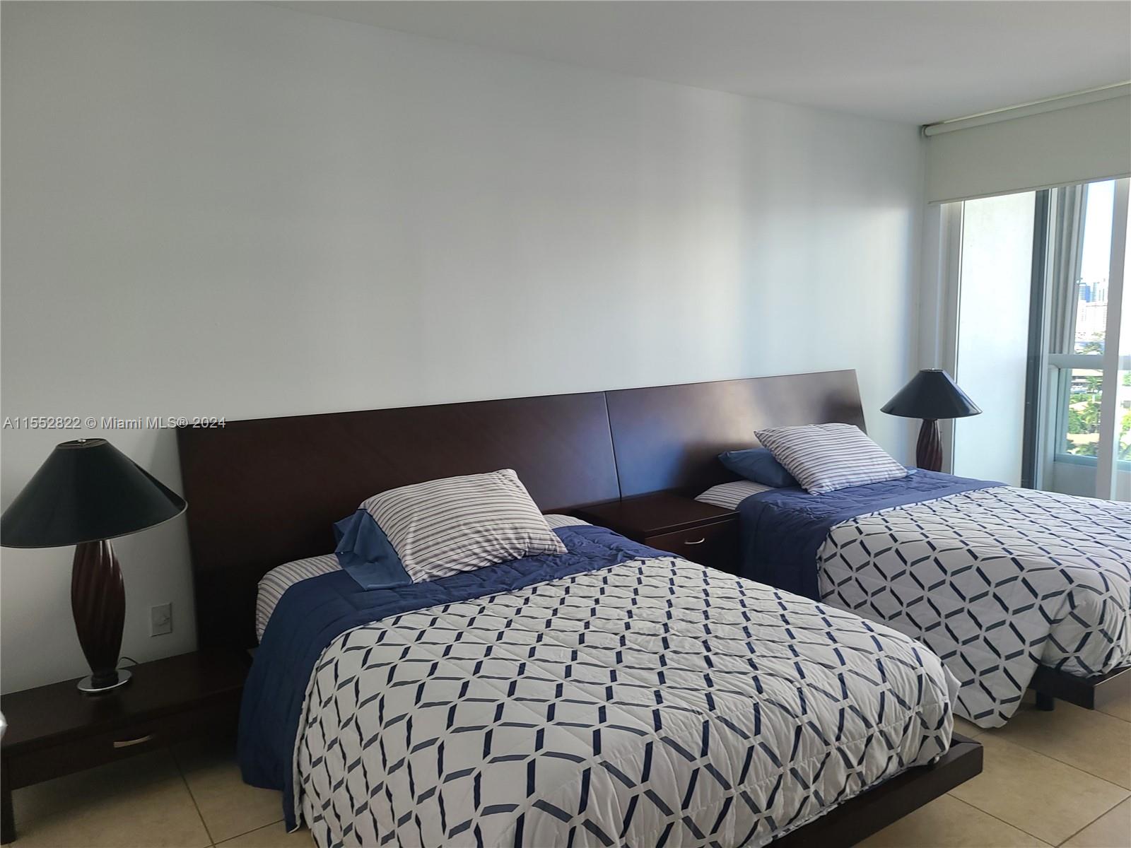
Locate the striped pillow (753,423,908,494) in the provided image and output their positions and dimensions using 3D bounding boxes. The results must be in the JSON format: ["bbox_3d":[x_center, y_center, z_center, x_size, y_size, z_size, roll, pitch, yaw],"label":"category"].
[{"bbox_3d":[1.328,0.145,4.190,0.650,0.160,0.450,-6,41,-30],"label":"striped pillow"}]

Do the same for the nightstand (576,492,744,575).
[{"bbox_3d":[0.416,0.681,3.863,0.544,0.588,0.512,-6,9,-33],"label":"nightstand"}]

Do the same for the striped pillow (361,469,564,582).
[{"bbox_3d":[-0.357,0.356,3.035,0.630,0.160,0.460,-9,40,-32],"label":"striped pillow"}]

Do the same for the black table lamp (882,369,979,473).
[{"bbox_3d":[2.163,0.082,5.056,0.535,0.815,0.535,-6,9,-33],"label":"black table lamp"}]

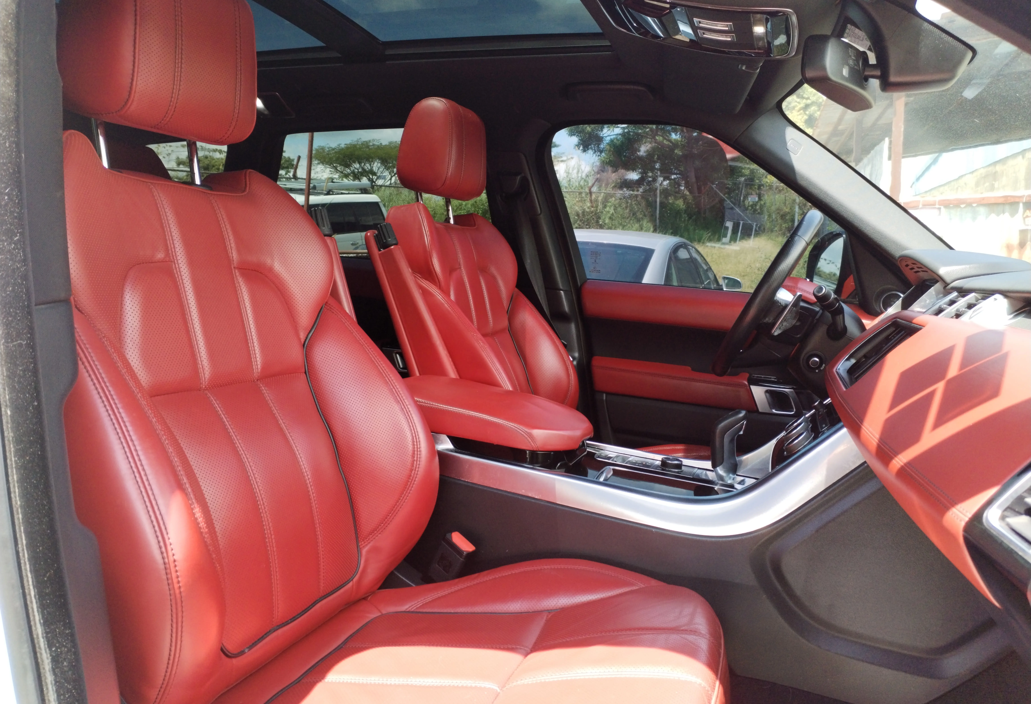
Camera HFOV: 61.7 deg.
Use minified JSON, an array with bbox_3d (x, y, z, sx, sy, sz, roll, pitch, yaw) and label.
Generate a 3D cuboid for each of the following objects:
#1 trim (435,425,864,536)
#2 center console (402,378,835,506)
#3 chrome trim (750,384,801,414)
[{"bbox_3d":[0.156,0.150,1.228,0.665,0.178,0.050,4,8,20],"label":"trim"},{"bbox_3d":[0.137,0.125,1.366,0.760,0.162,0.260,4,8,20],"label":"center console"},{"bbox_3d":[0.588,0.108,1.954,0.115,0.059,0.035,4,8,20],"label":"chrome trim"}]

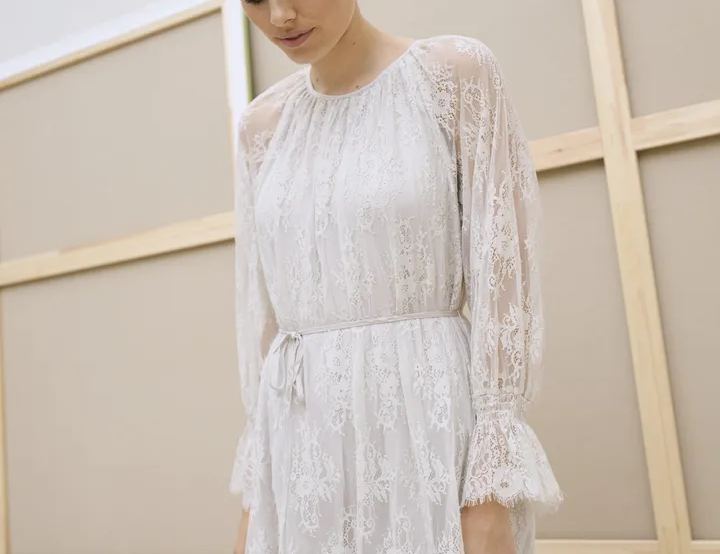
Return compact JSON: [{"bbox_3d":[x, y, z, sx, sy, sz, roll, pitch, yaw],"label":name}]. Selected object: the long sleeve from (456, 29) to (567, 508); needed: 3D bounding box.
[{"bbox_3d":[0.172,-0.008,1.270,0.135,0.590,0.165,-8,-10,26],"label":"long sleeve"}]

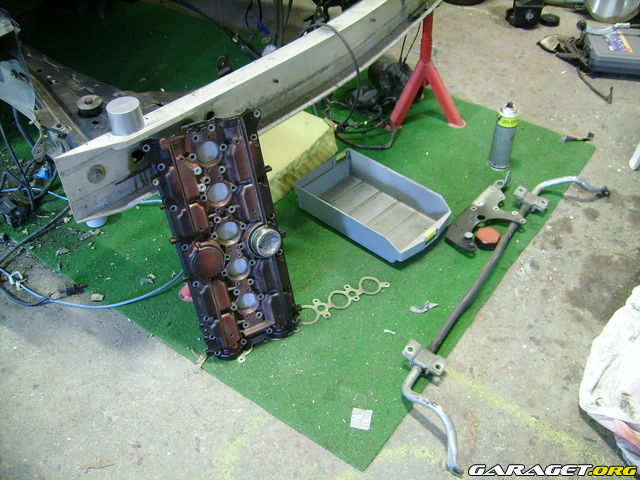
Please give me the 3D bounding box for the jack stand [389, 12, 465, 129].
[{"bbox_3d":[0.364,-0.607,2.173,0.265,0.400,0.250,0,42,0],"label":"jack stand"}]

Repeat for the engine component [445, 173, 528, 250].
[{"bbox_3d":[0.491,-0.071,1.826,0.150,0.055,0.350,23,47,24],"label":"engine component"}]

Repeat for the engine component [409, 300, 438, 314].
[{"bbox_3d":[0.257,0.162,1.596,0.076,0.014,0.035,-9,42,-10],"label":"engine component"}]

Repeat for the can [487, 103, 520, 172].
[{"bbox_3d":[0.568,-0.317,1.981,0.066,0.220,0.066,0,42,0],"label":"can"}]

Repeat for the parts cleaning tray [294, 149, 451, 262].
[{"bbox_3d":[0.150,-0.098,1.833,0.383,0.088,0.238,32,50,31],"label":"parts cleaning tray"}]

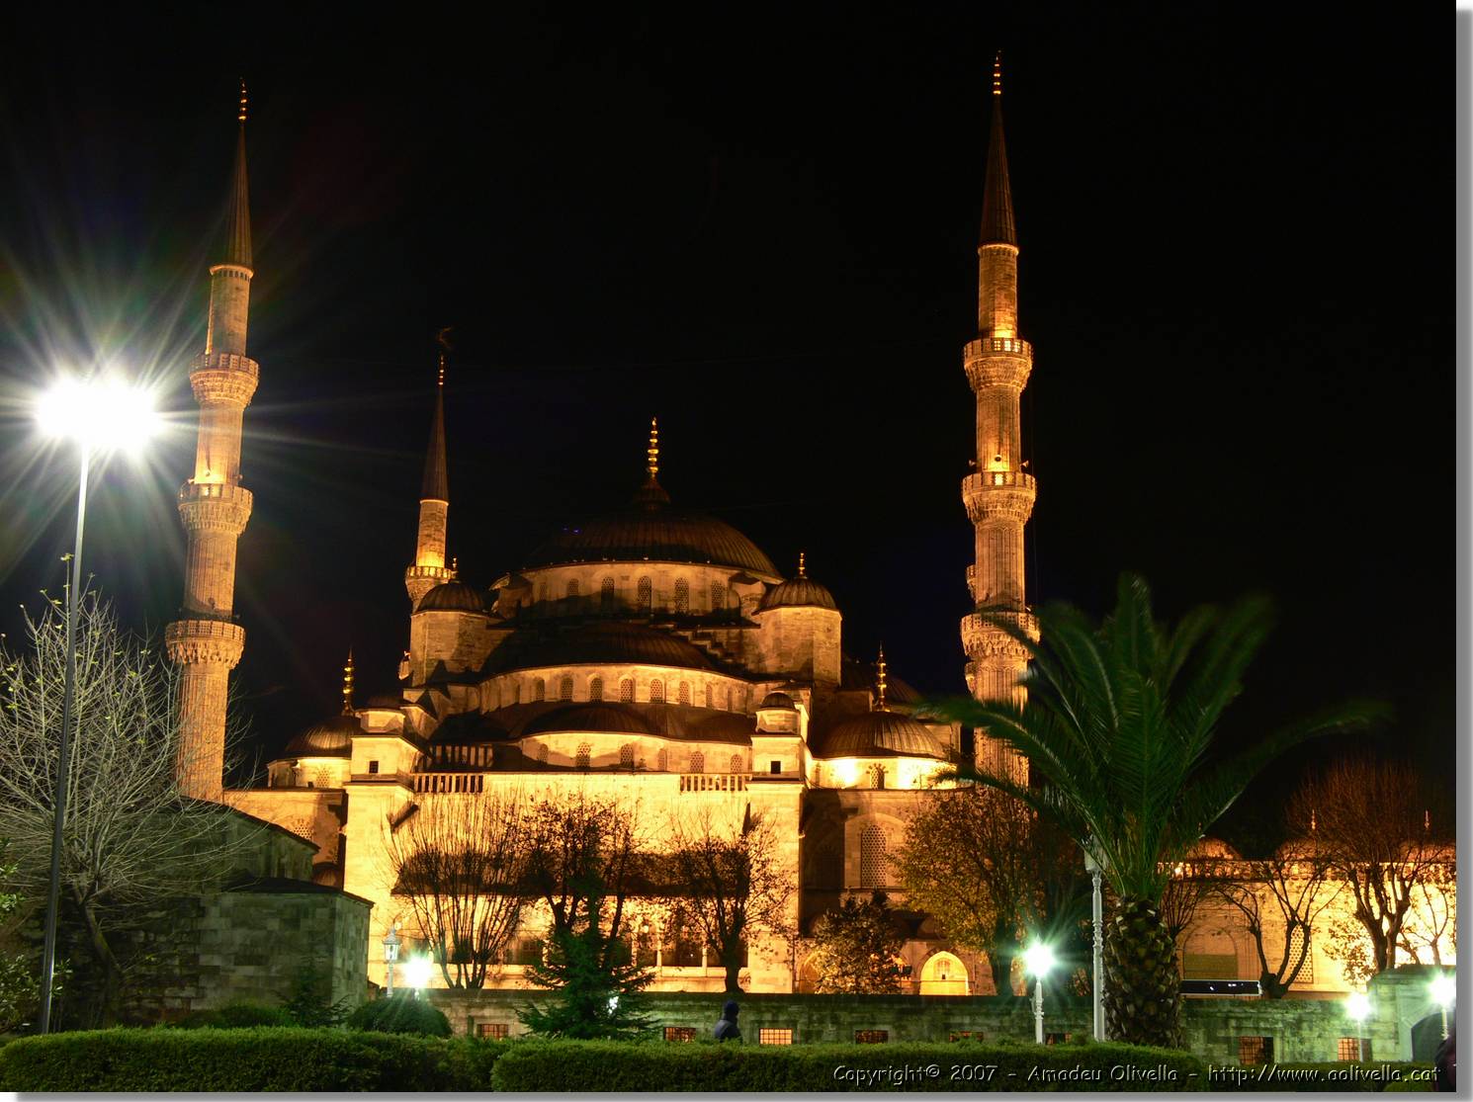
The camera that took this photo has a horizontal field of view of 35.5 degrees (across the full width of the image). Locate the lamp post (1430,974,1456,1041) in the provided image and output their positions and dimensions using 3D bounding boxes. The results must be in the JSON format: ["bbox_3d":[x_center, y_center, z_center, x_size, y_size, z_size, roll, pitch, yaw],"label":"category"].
[{"bbox_3d":[21.180,14.640,68.567,0.450,4.105,0.450,1,-14,0],"label":"lamp post"}]

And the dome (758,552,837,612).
[{"bbox_3d":[5.293,2.637,188.979,6.700,5.081,6.700,-1,-14,6],"label":"dome"}]

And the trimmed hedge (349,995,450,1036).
[{"bbox_3d":[-5.480,8.015,37.146,1.800,1.647,1.750,-1,-14,6],"label":"trimmed hedge"}]

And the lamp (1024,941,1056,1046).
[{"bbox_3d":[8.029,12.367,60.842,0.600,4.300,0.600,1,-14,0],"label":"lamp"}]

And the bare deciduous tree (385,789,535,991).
[{"bbox_3d":[-15.318,19.267,127.058,8.500,12.392,8.000,-1,-14,6],"label":"bare deciduous tree"}]

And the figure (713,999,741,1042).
[{"bbox_3d":[-0.134,7.646,34.680,0.400,1.720,0.500,4,-14,-11],"label":"figure"}]

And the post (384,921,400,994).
[{"bbox_3d":[-10.065,12.976,66.809,0.550,4.300,0.550,1,-14,0],"label":"post"}]

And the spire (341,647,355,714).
[{"bbox_3d":[-29.342,9.815,174.080,0.850,5.400,0.850,-1,-14,6],"label":"spire"}]

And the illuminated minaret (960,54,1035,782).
[{"bbox_3d":[18.107,-1.393,157.386,5.600,71.000,5.600,-1,-14,6],"label":"illuminated minaret"}]

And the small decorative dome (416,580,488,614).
[{"bbox_3d":[-23.451,3.884,191.580,6.200,3.066,6.200,-1,-14,6],"label":"small decorative dome"}]

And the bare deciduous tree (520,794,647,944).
[{"bbox_3d":[-7.707,18.048,116.050,6.400,12.100,6.400,1,-14,0],"label":"bare deciduous tree"}]

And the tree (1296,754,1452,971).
[{"bbox_3d":[30.977,16.711,111.367,7.900,13.400,7.900,1,-14,0],"label":"tree"}]

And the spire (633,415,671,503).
[{"bbox_3d":[-7.457,-8.100,207.914,3.000,8.279,3.000,-1,-14,6],"label":"spire"}]

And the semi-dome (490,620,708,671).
[{"bbox_3d":[-8.400,6.962,172.184,20.000,6.000,10.500,-1,-14,6],"label":"semi-dome"}]

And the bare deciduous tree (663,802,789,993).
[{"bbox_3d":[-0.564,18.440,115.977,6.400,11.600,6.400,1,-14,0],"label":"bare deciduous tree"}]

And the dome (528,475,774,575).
[{"bbox_3d":[-7.544,-1.967,206.387,23.200,9.124,23.200,-1,-14,6],"label":"dome"}]

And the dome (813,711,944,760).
[{"bbox_3d":[10.656,13.761,169.427,10.600,4.400,10.600,-1,-14,6],"label":"dome"}]

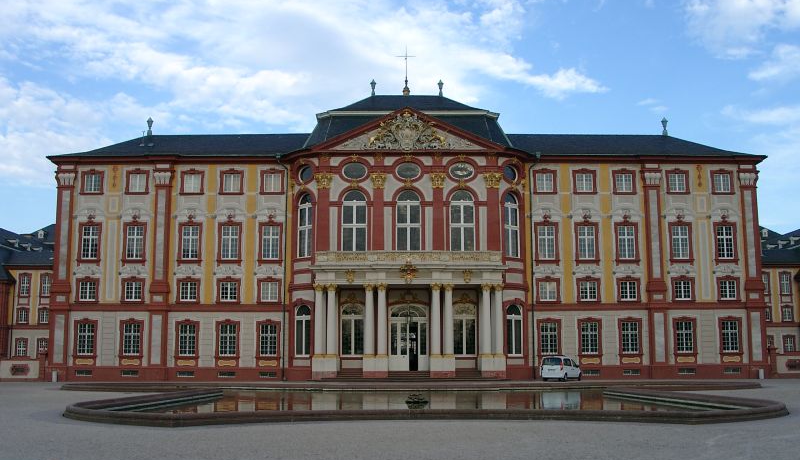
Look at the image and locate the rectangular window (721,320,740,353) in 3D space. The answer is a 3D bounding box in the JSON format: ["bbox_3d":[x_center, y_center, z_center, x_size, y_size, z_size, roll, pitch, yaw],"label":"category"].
[{"bbox_3d":[26.922,8.693,64.042,1.470,2.560,0.250,0,-8,0],"label":"rectangular window"}]

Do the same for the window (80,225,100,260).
[{"bbox_3d":[-25.461,1.053,64.657,1.490,2.850,0.250,0,-8,0],"label":"window"}]

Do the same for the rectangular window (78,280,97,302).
[{"bbox_3d":[-24.472,4.824,61.605,1.269,1.604,0.250,0,-7,-1],"label":"rectangular window"}]

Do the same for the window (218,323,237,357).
[{"bbox_3d":[-13.723,8.736,62.747,1.350,2.660,0.250,0,-8,-1],"label":"window"}]

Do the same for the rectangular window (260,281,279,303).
[{"bbox_3d":[-10.405,4.926,62.751,1.433,1.659,0.200,0,-8,-1],"label":"rectangular window"}]

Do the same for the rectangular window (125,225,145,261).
[{"bbox_3d":[-21.273,1.028,63.105,1.501,2.775,0.200,0,-8,-1],"label":"rectangular window"}]

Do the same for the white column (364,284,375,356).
[{"bbox_3d":[-2.158,6.469,56.531,0.719,5.198,0.719,0,-8,-1],"label":"white column"}]

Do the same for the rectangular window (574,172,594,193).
[{"bbox_3d":[14.796,-3.754,62.965,1.474,1.572,0.250,0,-8,-1],"label":"rectangular window"}]

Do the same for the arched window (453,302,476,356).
[{"bbox_3d":[4.882,7.491,59.290,1.843,3.937,0.300,0,-7,-1],"label":"arched window"}]

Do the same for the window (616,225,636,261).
[{"bbox_3d":[18.074,1.008,62.595,1.340,2.757,0.250,0,-7,-1],"label":"window"}]

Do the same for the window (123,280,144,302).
[{"bbox_3d":[-21.731,5.028,64.137,1.570,1.670,0.250,0,-8,0],"label":"window"}]

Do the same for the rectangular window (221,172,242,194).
[{"bbox_3d":[-13.425,-3.731,62.831,1.488,1.649,0.250,0,-7,-1],"label":"rectangular window"}]

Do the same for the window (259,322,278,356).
[{"bbox_3d":[-10.681,8.943,63.890,1.470,2.610,0.250,0,-8,0],"label":"window"}]

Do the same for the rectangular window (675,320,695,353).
[{"bbox_3d":[22.236,8.367,61.329,1.400,2.428,0.250,0,-8,-1],"label":"rectangular window"}]

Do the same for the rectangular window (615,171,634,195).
[{"bbox_3d":[17.905,-3.758,62.672,1.409,1.593,0.250,0,-8,-1],"label":"rectangular window"}]

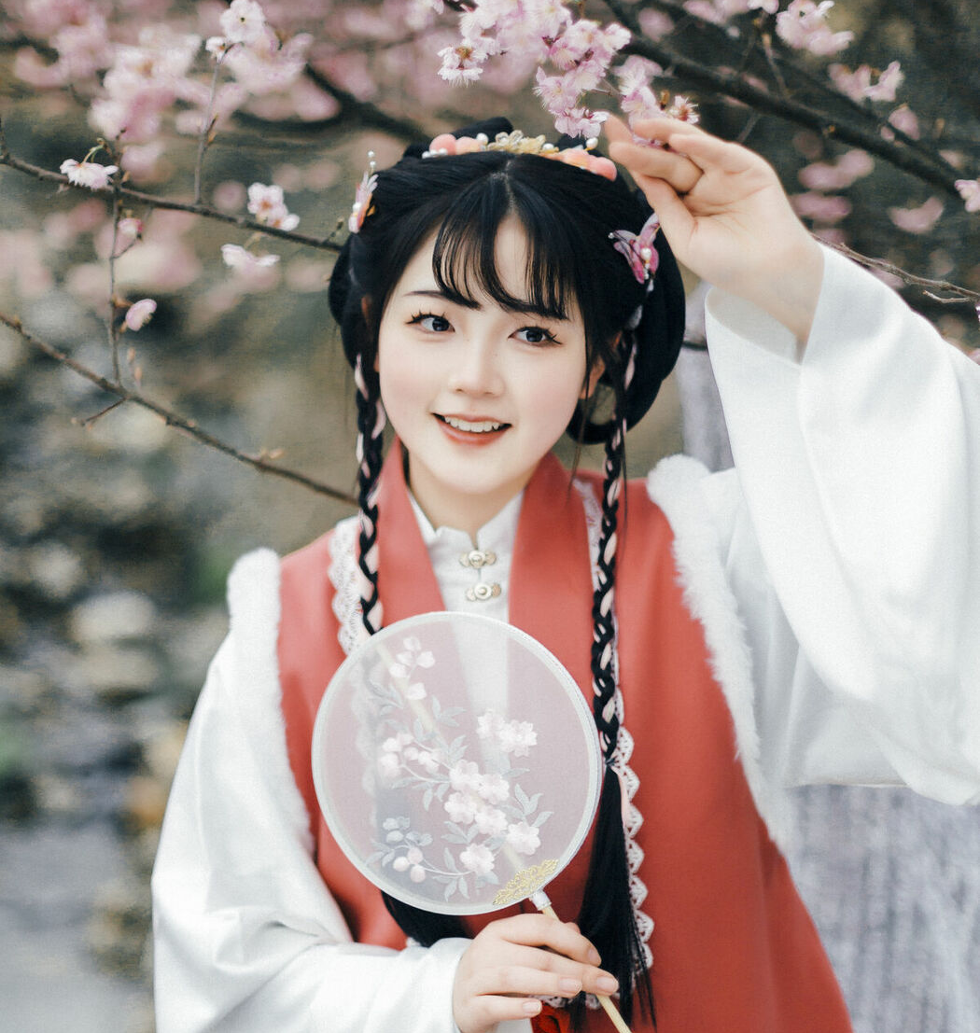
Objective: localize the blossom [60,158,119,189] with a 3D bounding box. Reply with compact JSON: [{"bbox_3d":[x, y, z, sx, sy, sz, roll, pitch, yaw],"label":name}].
[{"bbox_3d":[-0.267,-0.228,1.360,0.039,0.021,0.032,0,7,0],"label":"blossom"}]

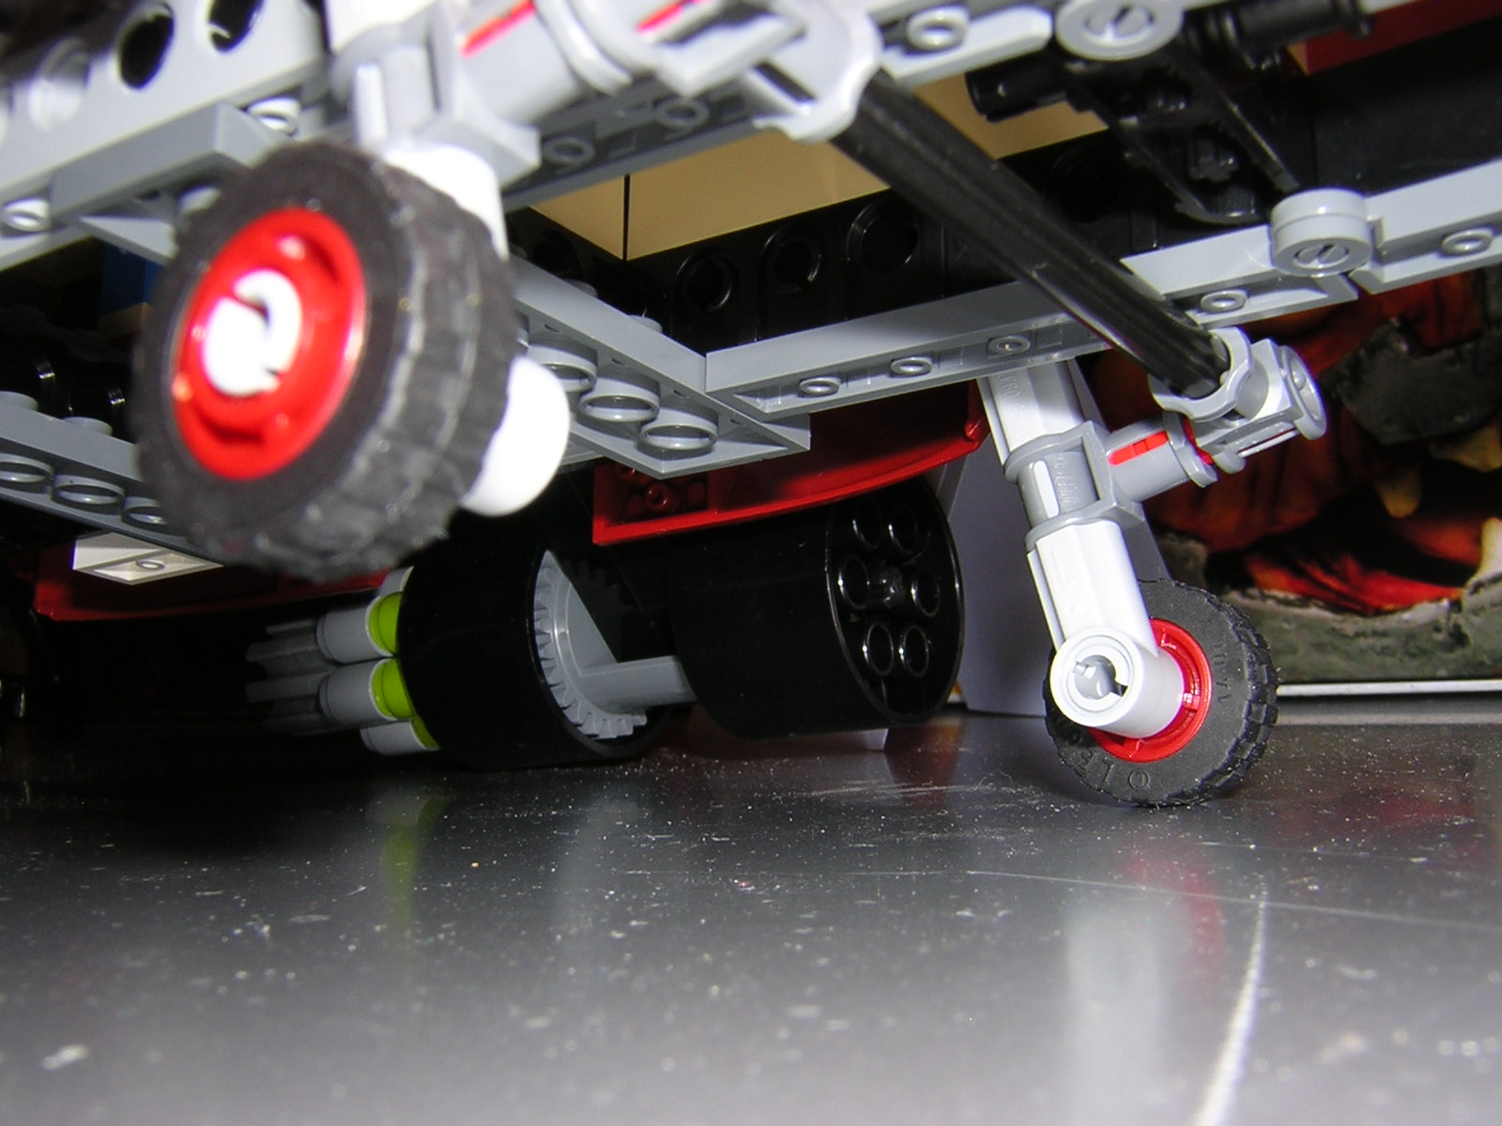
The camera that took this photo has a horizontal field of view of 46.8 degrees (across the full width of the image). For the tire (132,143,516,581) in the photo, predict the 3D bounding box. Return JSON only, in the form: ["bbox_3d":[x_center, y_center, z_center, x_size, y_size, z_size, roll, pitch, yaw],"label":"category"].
[{"bbox_3d":[-0.018,-0.008,0.072,0.018,0.018,0.006,-5,-14,34],"label":"tire"}]

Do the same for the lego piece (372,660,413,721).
[{"bbox_3d":[-0.041,0.015,0.215,0.010,0.008,0.008,-10,-7,32],"label":"lego piece"}]

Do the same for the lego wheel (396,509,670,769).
[{"bbox_3d":[-0.025,0.010,0.214,0.020,0.030,0.030,-10,-7,32],"label":"lego wheel"}]

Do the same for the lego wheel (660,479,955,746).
[{"bbox_3d":[0.008,0.004,0.195,0.020,0.030,0.030,-10,-6,33],"label":"lego wheel"}]

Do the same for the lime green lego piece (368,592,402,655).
[{"bbox_3d":[-0.042,0.007,0.216,0.010,0.008,0.008,-10,-7,32],"label":"lime green lego piece"}]

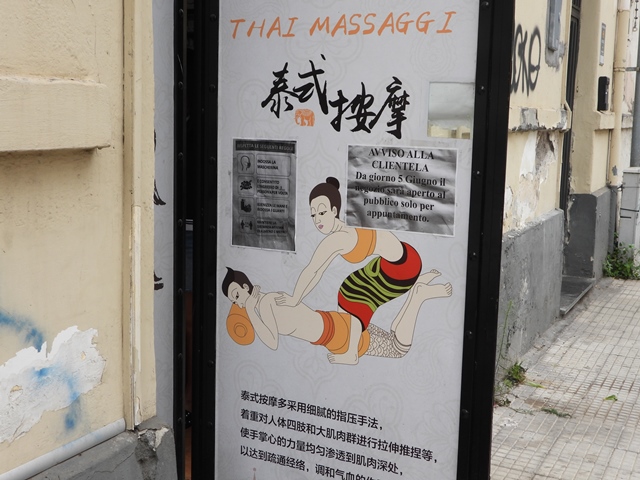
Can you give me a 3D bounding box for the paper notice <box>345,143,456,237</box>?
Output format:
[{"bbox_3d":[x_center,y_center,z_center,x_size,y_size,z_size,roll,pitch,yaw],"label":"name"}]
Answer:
[{"bbox_3d":[0.200,-0.126,2.173,0.297,0.210,0.010,6,9,29],"label":"paper notice"}]

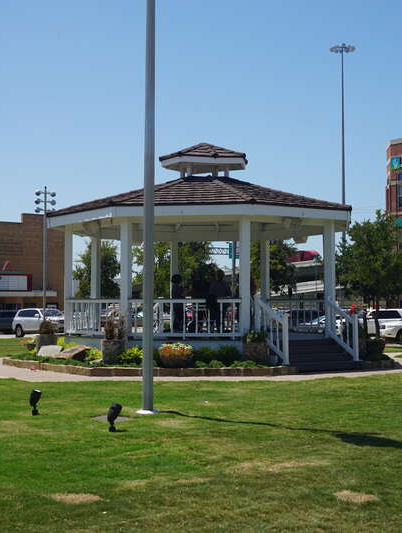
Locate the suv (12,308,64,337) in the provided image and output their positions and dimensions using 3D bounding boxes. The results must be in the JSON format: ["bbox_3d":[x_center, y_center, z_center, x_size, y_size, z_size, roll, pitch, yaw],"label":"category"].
[{"bbox_3d":[-9.687,3.492,54.907,1.900,1.760,4.750,2,-3,-38],"label":"suv"}]

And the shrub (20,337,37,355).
[{"bbox_3d":[-4.657,2.150,24.135,0.520,0.490,0.520,0,-2,0],"label":"shrub"}]

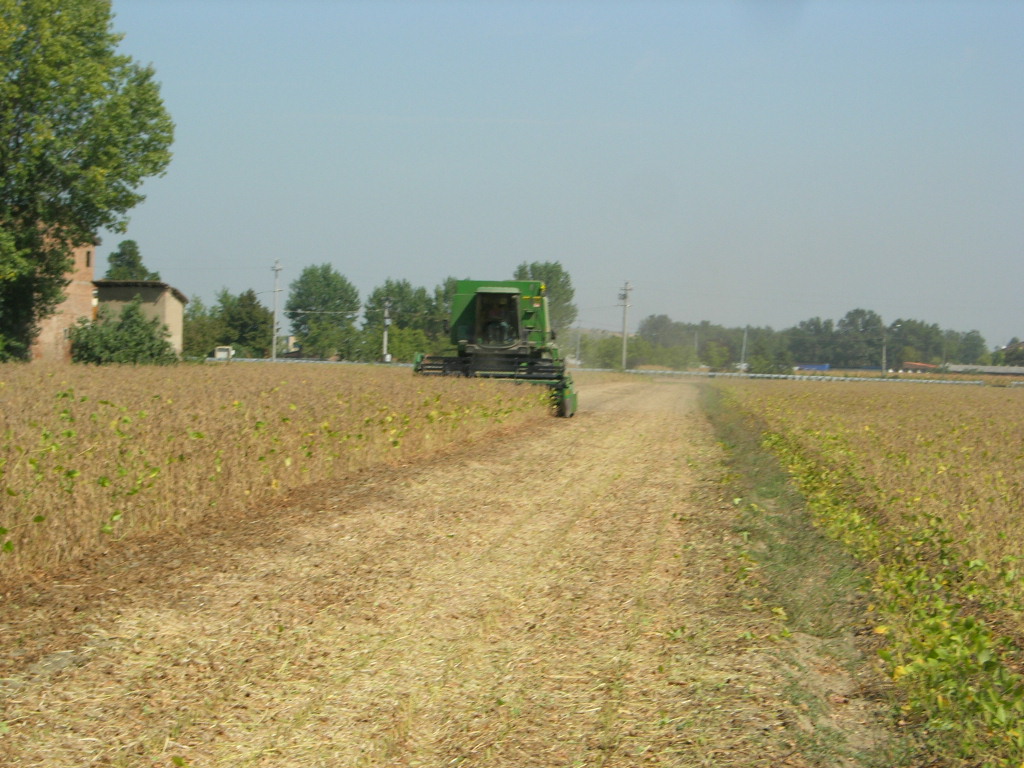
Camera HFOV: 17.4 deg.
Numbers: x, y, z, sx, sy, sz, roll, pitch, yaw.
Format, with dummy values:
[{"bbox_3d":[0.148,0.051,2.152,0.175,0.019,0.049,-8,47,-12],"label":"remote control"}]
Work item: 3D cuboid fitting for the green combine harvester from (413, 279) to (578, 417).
[{"bbox_3d":[-0.270,-1.150,102.500,4.850,4.000,8.600,2,0,3],"label":"green combine harvester"}]

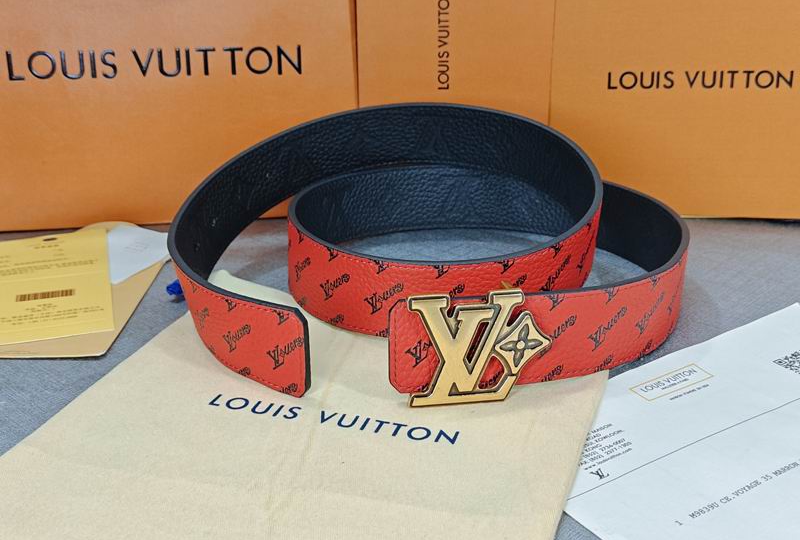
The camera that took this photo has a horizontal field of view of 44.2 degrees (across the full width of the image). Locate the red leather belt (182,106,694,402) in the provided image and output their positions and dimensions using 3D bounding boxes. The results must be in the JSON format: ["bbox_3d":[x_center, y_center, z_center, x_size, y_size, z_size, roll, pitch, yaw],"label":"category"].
[{"bbox_3d":[0.018,-0.023,0.485,0.242,0.081,0.215,-1,21,-3],"label":"red leather belt"}]

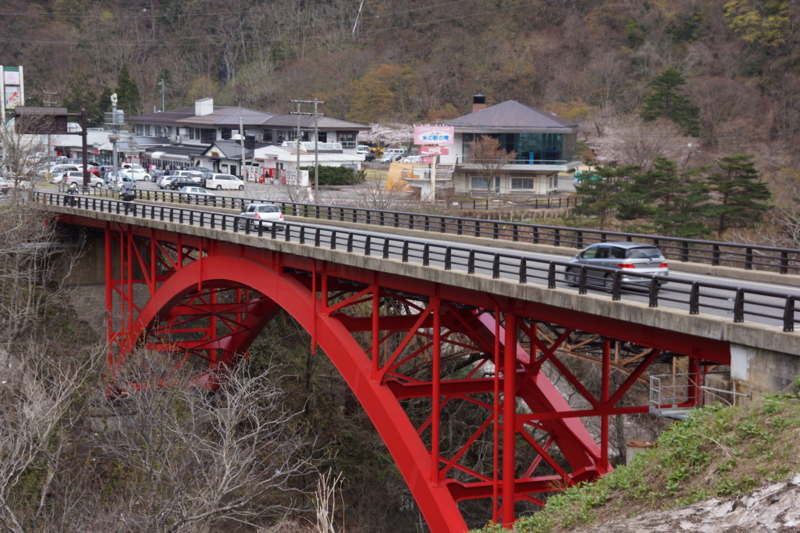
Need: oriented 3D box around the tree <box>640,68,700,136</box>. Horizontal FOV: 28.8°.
[{"bbox_3d":[40.355,-24.019,232.000,8.500,12.000,9.000,0,6,0],"label":"tree"}]

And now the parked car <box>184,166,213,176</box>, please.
[{"bbox_3d":[-25.786,-12.124,201.000,4.400,1.500,1.750,-3,6,-30],"label":"parked car"}]

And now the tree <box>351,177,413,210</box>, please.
[{"bbox_3d":[-1.530,-6.209,136.000,5.000,3.500,5.500,0,6,0],"label":"tree"}]

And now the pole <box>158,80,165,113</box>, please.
[{"bbox_3d":[-35.200,-21.002,230.000,0.900,13.500,0.500,1,5,0],"label":"pole"}]

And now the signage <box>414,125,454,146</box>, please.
[{"bbox_3d":[3.350,-12.720,151.000,3.850,1.800,0.300,0,6,2],"label":"signage"}]

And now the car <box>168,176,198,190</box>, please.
[{"bbox_3d":[-24.323,-9.477,178.000,3.600,1.480,1.500,-3,6,-35],"label":"car"}]

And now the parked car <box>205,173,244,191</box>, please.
[{"bbox_3d":[-19.949,-9.665,178.500,4.750,1.830,1.800,-3,6,-33],"label":"parked car"}]

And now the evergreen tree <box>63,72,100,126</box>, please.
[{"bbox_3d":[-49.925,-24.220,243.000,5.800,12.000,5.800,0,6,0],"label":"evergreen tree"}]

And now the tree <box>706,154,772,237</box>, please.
[{"bbox_3d":[26.416,-5.602,121.000,5.000,6.400,5.200,0,6,0],"label":"tree"}]

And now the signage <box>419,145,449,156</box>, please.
[{"bbox_3d":[3.434,-11.755,158.000,3.100,0.870,0.300,2,5,10],"label":"signage"}]

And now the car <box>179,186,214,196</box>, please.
[{"bbox_3d":[-20.343,-7.269,157.000,4.300,1.460,1.700,-3,6,-29],"label":"car"}]

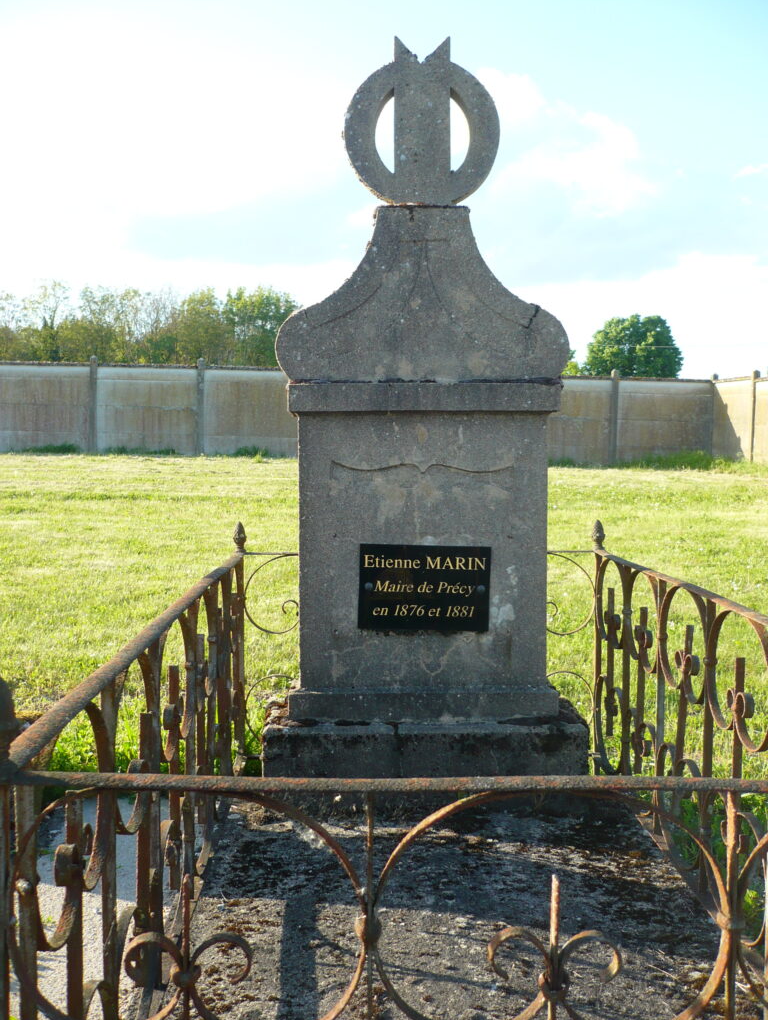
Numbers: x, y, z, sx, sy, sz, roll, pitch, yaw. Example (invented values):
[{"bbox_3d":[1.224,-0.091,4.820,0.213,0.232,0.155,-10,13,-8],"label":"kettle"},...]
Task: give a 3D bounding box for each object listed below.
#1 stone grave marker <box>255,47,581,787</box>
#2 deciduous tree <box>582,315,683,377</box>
[{"bbox_3d":[0.118,-0.255,3.118,0.934,2.240,0.370,0,3,-2],"label":"stone grave marker"},{"bbox_3d":[15.700,-7.300,65.000,6.300,9.900,6.300,2,3,13],"label":"deciduous tree"}]

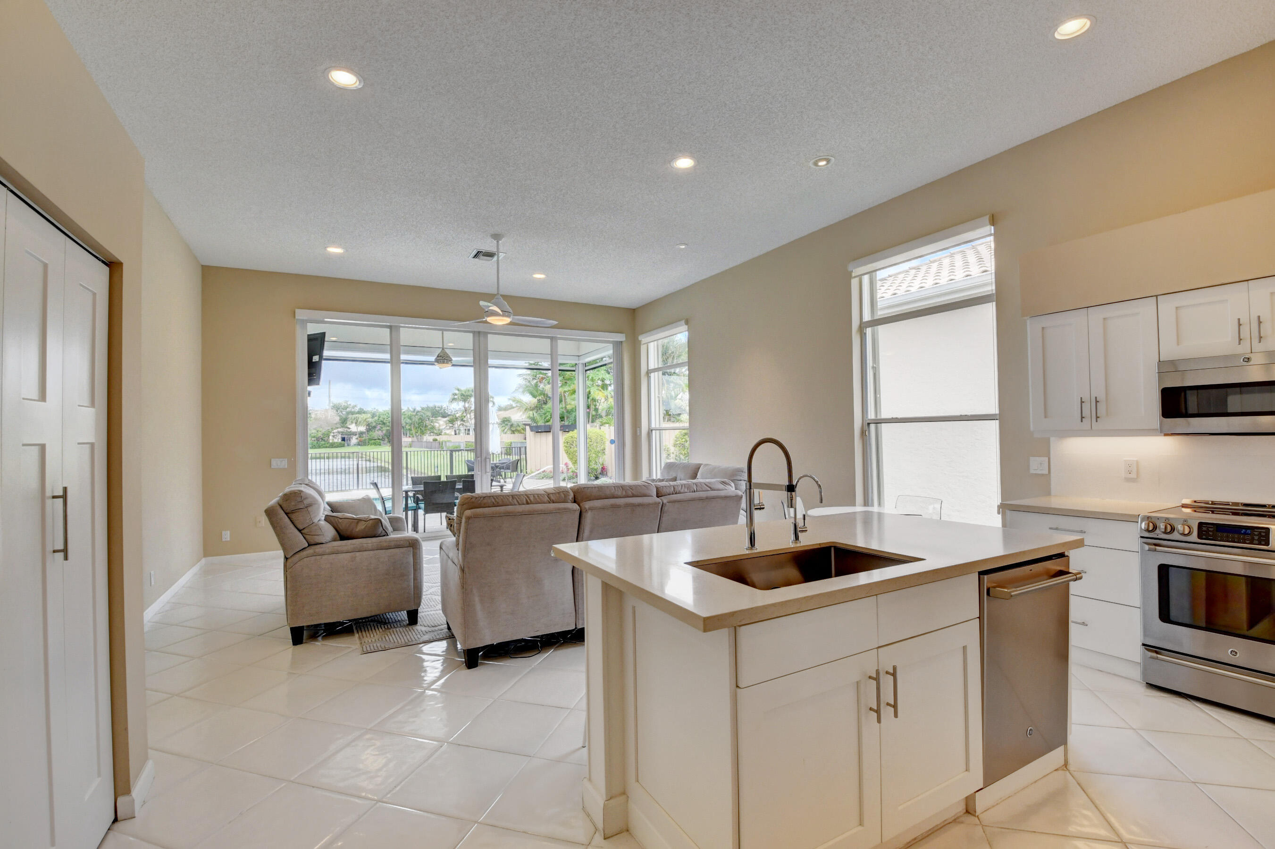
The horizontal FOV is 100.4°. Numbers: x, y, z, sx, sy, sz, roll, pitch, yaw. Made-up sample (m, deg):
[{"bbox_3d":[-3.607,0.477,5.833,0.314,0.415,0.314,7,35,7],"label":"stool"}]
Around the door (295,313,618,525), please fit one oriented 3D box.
[{"bbox_3d":[-2.265,0.098,7.868,4.657,3.031,0.130,-1,-1,-27],"label":"door"}]

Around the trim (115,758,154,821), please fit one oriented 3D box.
[{"bbox_3d":[-1.994,1.444,2.115,0.050,0.088,0.290,0,-1,-32],"label":"trim"}]

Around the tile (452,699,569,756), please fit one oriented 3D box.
[{"bbox_3d":[-0.611,1.479,2.596,0.442,0.012,0.425,-1,-1,16],"label":"tile"}]

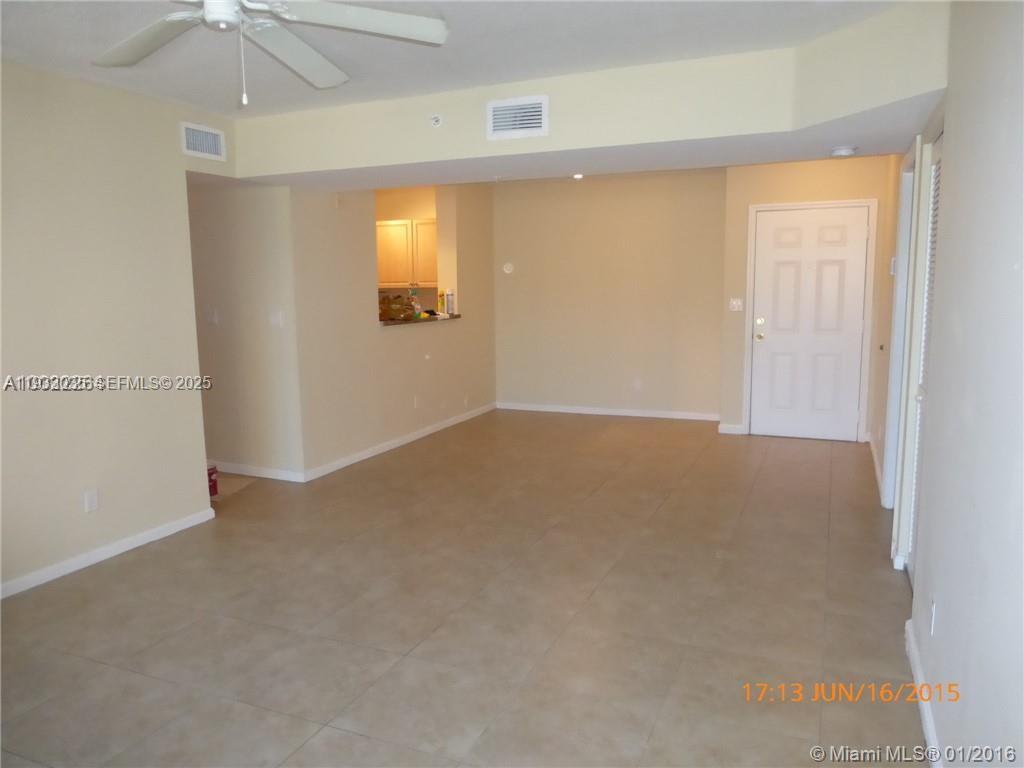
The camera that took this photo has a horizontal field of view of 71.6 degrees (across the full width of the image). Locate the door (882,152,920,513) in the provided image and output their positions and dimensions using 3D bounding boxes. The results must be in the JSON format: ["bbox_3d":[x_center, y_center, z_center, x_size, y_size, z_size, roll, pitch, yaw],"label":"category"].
[{"bbox_3d":[2.249,-0.186,4.065,0.060,2.070,0.820,3,9,23],"label":"door"}]

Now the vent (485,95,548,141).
[{"bbox_3d":[0.028,-1.424,3.805,0.355,0.203,0.030,3,9,23],"label":"vent"}]

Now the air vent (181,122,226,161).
[{"bbox_3d":[-1.885,-1.490,4.373,0.030,0.195,0.350,3,9,23],"label":"air vent"}]

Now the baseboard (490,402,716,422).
[{"bbox_3d":[0.984,0.298,7.666,2.480,0.080,0.018,3,9,23],"label":"baseboard"}]

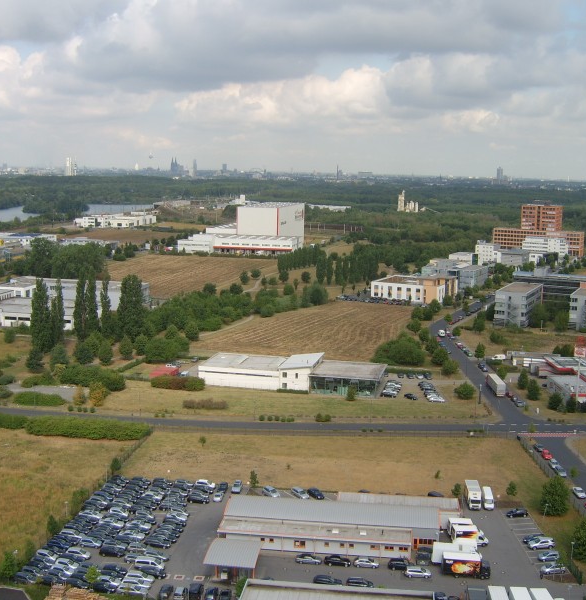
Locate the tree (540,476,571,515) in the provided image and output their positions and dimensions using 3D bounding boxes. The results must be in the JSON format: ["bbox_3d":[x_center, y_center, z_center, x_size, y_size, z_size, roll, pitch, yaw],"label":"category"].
[{"bbox_3d":[51.024,37.570,138.600,5.700,7.400,5.700,1,10,0],"label":"tree"}]

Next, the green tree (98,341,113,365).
[{"bbox_3d":[-64.746,18.277,248.042,5.190,8.030,5.190,1,10,0],"label":"green tree"}]

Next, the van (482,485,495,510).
[{"bbox_3d":[40.627,41.481,149.193,1.970,2.350,5.800,2,10,6],"label":"van"}]

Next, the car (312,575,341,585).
[{"bbox_3d":[5.515,44.138,112.309,4.600,1.500,1.800,2,10,4],"label":"car"}]

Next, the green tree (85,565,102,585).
[{"bbox_3d":[-32.362,45.094,116.503,2.600,4.000,2.600,1,10,0],"label":"green tree"}]

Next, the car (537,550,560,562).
[{"bbox_3d":[43.342,43.473,121.427,3.700,1.500,1.650,0,10,-7],"label":"car"}]

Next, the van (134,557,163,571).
[{"bbox_3d":[-23.016,42.592,115.494,4.850,1.950,1.900,3,10,6],"label":"van"}]

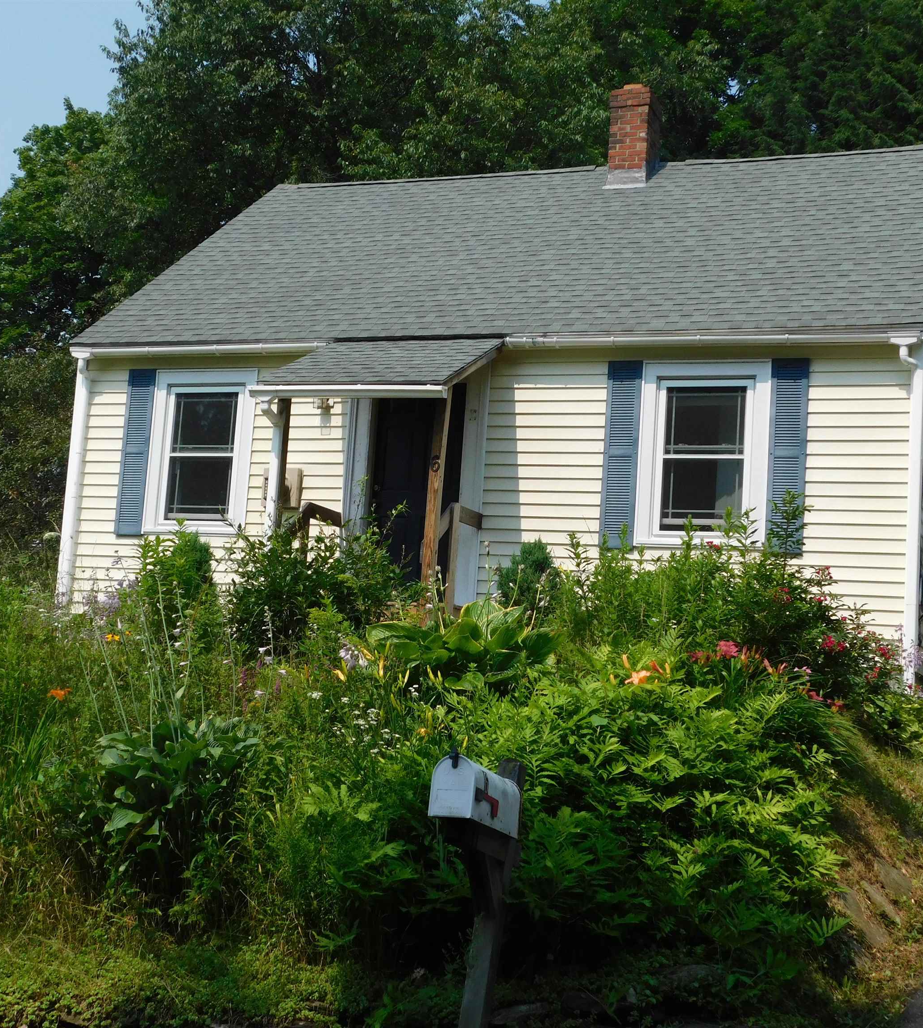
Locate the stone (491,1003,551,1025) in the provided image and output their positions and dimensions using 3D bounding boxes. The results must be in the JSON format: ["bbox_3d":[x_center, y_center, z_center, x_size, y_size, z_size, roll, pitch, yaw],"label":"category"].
[{"bbox_3d":[0.234,1.975,6.250,0.240,0.090,0.170,1,-8,21],"label":"stone"}]

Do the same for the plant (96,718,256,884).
[{"bbox_3d":[-1.332,1.352,7.450,0.740,0.790,0.700,5,-7,-9],"label":"plant"}]

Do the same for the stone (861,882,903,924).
[{"bbox_3d":[2.057,1.899,7.750,0.190,0.190,0.160,1,-8,21],"label":"stone"}]

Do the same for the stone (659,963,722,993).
[{"bbox_3d":[0.922,1.880,6.400,0.250,0.120,0.190,1,-8,21],"label":"stone"}]

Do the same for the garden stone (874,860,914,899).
[{"bbox_3d":[2.196,1.859,8.050,0.180,0.190,0.170,1,-8,21],"label":"garden stone"}]

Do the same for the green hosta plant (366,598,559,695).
[{"bbox_3d":[0.003,0.830,9.700,1.130,0.610,1.050,4,-7,0],"label":"green hosta plant"}]

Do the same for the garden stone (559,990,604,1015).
[{"bbox_3d":[0.475,1.927,6.250,0.175,0.100,0.150,1,-8,21],"label":"garden stone"}]

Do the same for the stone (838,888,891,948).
[{"bbox_3d":[1.896,1.899,7.450,0.230,0.260,0.200,1,-8,21],"label":"stone"}]

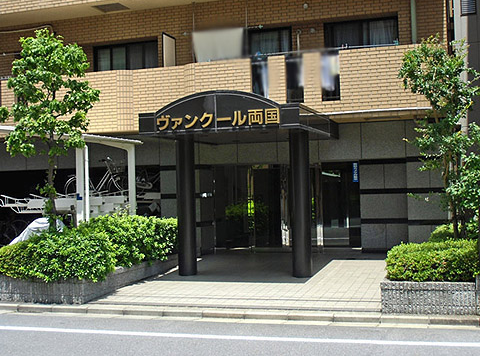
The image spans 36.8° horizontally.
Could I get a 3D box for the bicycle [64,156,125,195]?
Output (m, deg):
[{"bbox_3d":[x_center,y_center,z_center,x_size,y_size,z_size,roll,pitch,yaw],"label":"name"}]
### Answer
[{"bbox_3d":[-3.215,0.065,16.433,1.800,1.100,0.570,-2,-2,18],"label":"bicycle"}]

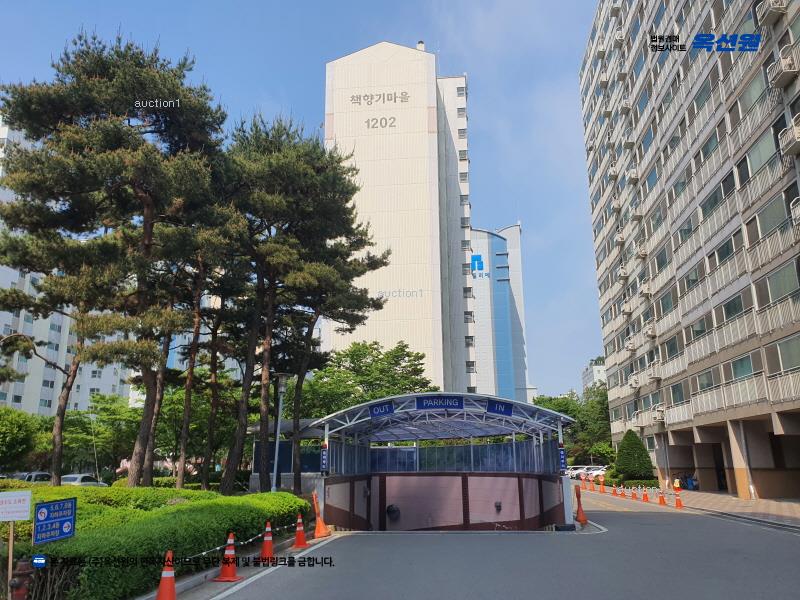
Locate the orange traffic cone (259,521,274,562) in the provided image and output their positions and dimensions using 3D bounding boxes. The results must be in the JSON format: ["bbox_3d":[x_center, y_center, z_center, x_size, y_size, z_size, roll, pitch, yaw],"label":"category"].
[{"bbox_3d":[-2.425,4.405,11.041,0.390,0.690,0.390,-2,-15,6],"label":"orange traffic cone"}]

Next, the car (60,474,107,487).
[{"bbox_3d":[-23.705,13.858,44.956,1.780,1.500,4.200,-1,-15,5],"label":"car"}]

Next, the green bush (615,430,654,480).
[{"bbox_3d":[15.436,10.310,39.156,2.550,3.600,2.550,-2,-15,6],"label":"green bush"}]

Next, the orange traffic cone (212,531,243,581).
[{"bbox_3d":[-2.630,3.920,9.250,0.420,0.690,0.420,-2,-15,6],"label":"orange traffic cone"}]

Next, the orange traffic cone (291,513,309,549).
[{"bbox_3d":[-2.083,4.862,12.729,0.380,0.690,0.380,-2,-15,6],"label":"orange traffic cone"}]

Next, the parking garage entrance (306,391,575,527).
[{"bbox_3d":[1.475,5.348,20.111,7.150,3.600,8.000,-1,-15,5],"label":"parking garage entrance"}]

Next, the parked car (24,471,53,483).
[{"bbox_3d":[-27.764,14.045,45.944,1.800,1.600,4.400,-1,-15,5],"label":"parked car"}]

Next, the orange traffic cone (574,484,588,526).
[{"bbox_3d":[5.389,6.064,17.936,0.380,1.060,0.380,-2,-15,6],"label":"orange traffic cone"}]

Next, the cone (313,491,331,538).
[{"bbox_3d":[-1.957,5.368,15.303,0.400,1.060,0.400,-2,-15,6],"label":"cone"}]

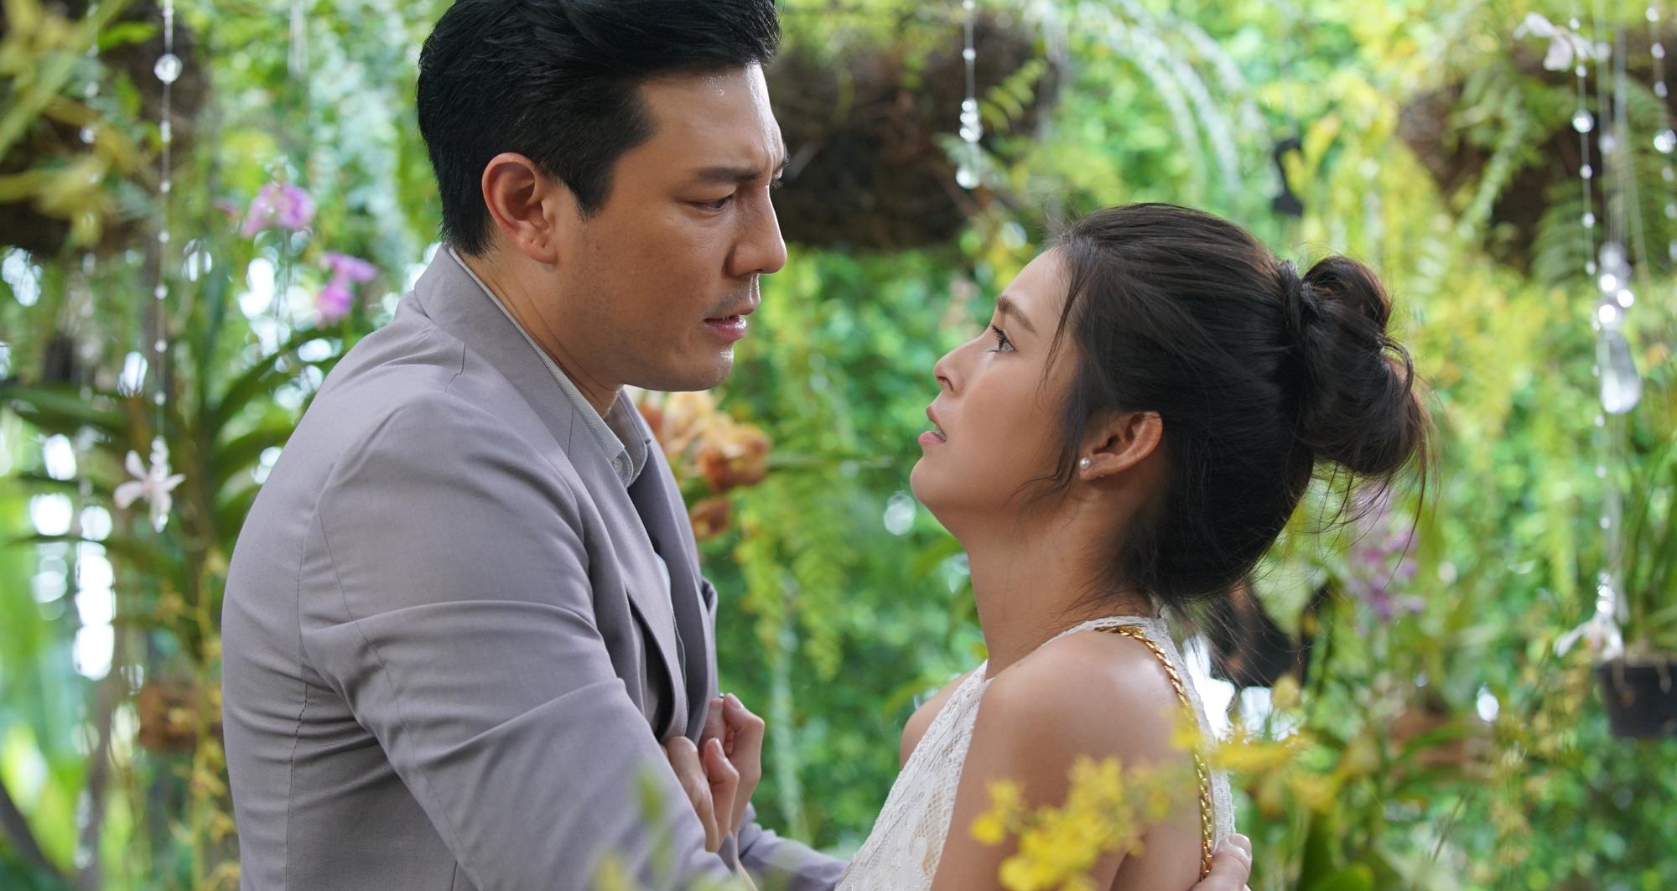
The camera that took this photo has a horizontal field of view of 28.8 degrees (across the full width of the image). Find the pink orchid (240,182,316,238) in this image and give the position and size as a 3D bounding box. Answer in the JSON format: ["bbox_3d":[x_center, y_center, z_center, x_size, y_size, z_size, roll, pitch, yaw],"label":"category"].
[{"bbox_3d":[-0.515,-0.217,3.000,0.068,0.053,0.050,1,-8,-14],"label":"pink orchid"}]

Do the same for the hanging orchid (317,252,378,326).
[{"bbox_3d":[-0.453,-0.146,3.000,0.058,0.066,0.052,2,-8,-18],"label":"hanging orchid"}]

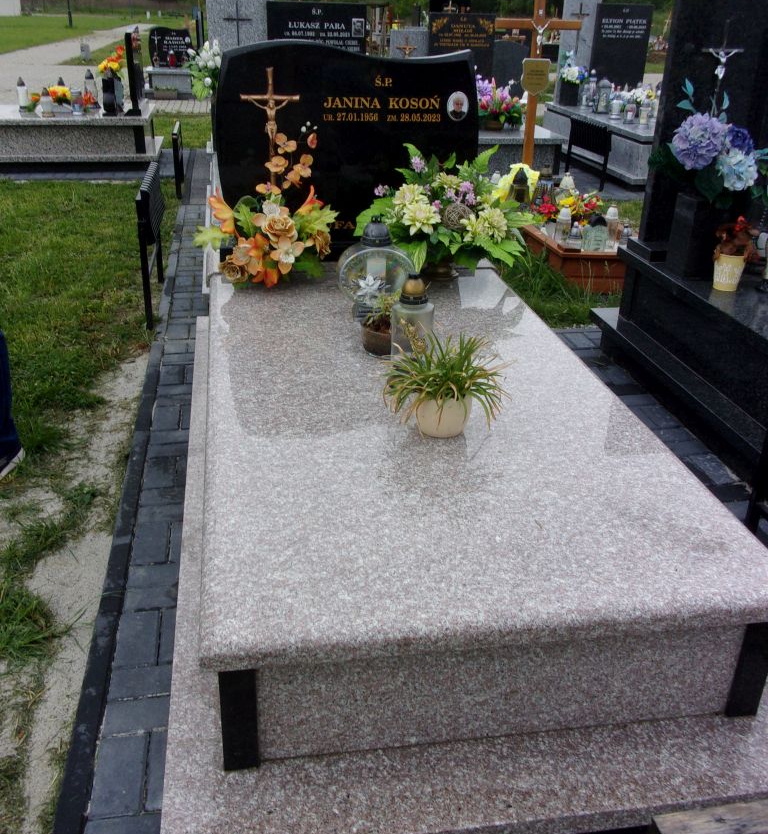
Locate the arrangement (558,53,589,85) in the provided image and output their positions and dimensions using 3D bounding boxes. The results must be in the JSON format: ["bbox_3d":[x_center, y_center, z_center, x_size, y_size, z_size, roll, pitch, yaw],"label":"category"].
[{"bbox_3d":[2.073,-3.787,9.046,0.300,0.310,0.260,-3,27,-10],"label":"arrangement"}]

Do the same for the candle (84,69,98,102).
[{"bbox_3d":[-2.682,-3.002,7.574,0.140,0.325,0.140,-2,27,-10],"label":"candle"}]

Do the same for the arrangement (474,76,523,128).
[{"bbox_3d":[0.972,-2.820,7.426,0.480,0.440,0.360,-2,27,-10],"label":"arrangement"}]

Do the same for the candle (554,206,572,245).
[{"bbox_3d":[1.021,-1.095,4.704,0.103,0.215,0.103,-2,27,-10],"label":"candle"}]

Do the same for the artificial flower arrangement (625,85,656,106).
[{"bbox_3d":[2.728,-3.409,8.809,0.330,0.240,0.260,-2,27,-10],"label":"artificial flower arrangement"}]

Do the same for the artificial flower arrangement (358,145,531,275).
[{"bbox_3d":[0.199,-0.715,2.968,0.600,0.450,0.420,-3,27,-10],"label":"artificial flower arrangement"}]

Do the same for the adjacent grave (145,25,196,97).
[{"bbox_3d":[-3.647,-6.005,14.150,0.860,1.100,1.150,-2,27,-10],"label":"adjacent grave"}]

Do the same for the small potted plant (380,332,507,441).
[{"bbox_3d":[0.157,-0.084,2.058,0.310,0.235,0.300,-2,27,-10],"label":"small potted plant"}]

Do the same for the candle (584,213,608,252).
[{"bbox_3d":[1.183,-1.032,4.609,0.110,0.195,0.100,-3,27,-10],"label":"candle"}]

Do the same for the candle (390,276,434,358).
[{"bbox_3d":[0.085,-0.285,2.415,0.127,0.267,0.127,-2,27,-10],"label":"candle"}]

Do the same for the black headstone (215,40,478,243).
[{"bbox_3d":[-0.136,-1.024,3.149,0.980,0.730,0.110,-3,27,-10],"label":"black headstone"}]

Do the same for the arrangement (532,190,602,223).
[{"bbox_3d":[1.129,-1.276,5.078,0.390,0.200,0.300,-3,27,-10],"label":"arrangement"}]

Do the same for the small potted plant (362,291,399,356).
[{"bbox_3d":[-0.009,-0.275,2.405,0.115,0.160,0.115,-3,27,-10],"label":"small potted plant"}]

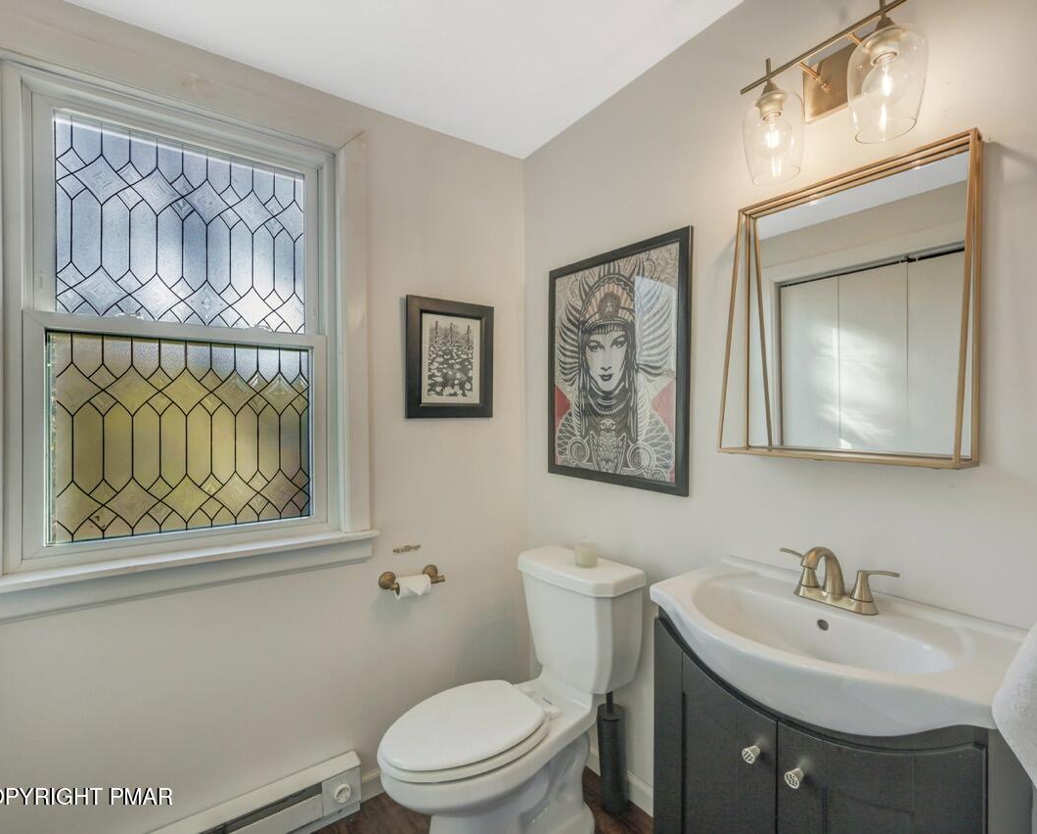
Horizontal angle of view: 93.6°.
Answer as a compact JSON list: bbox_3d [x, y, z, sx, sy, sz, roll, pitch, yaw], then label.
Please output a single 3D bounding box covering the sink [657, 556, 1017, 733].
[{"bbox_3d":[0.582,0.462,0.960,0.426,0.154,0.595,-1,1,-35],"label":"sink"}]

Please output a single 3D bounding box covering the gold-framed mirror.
[{"bbox_3d":[0.680,-0.220,1.058,0.138,0.615,0.457,-1,1,-35],"label":"gold-framed mirror"}]

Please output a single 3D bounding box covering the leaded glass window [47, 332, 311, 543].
[{"bbox_3d":[-0.958,0.055,1.443,0.646,0.558,0.030,-1,1,-35],"label":"leaded glass window"}]

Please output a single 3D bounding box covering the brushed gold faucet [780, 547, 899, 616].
[{"bbox_3d":[0.613,0.326,0.980,0.181,0.137,0.221,-1,1,-35],"label":"brushed gold faucet"}]

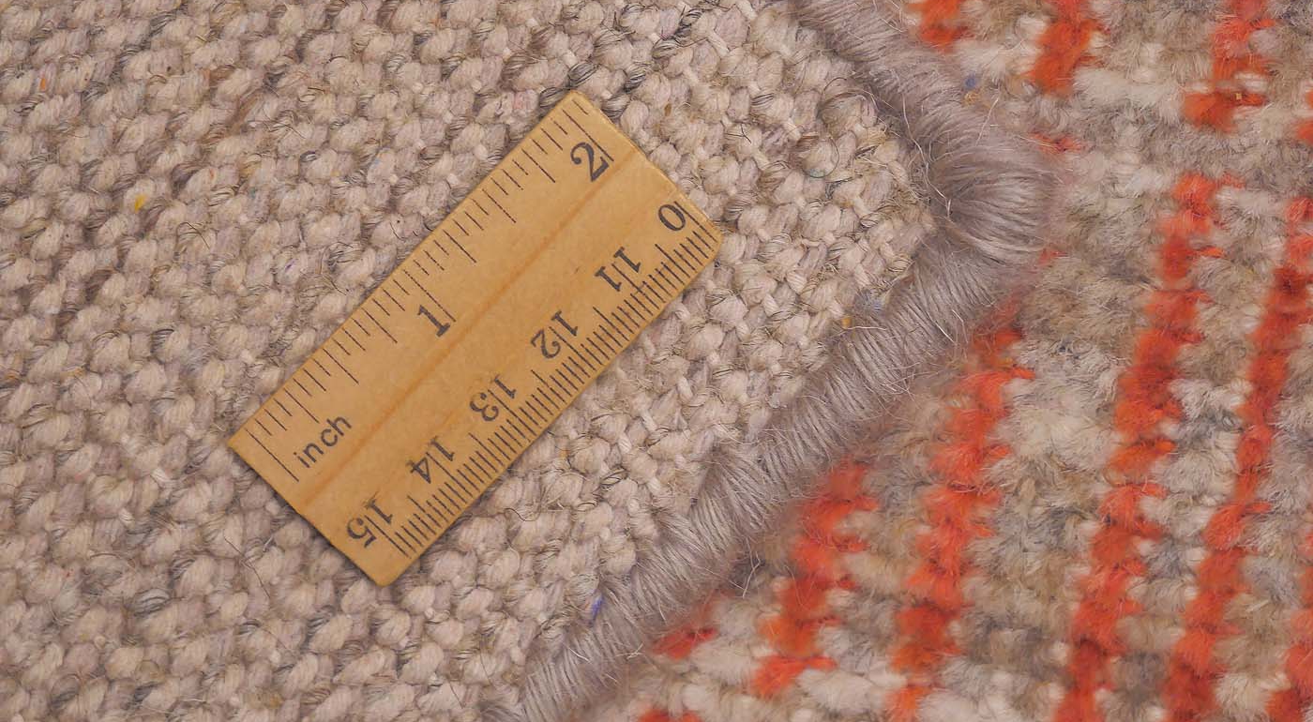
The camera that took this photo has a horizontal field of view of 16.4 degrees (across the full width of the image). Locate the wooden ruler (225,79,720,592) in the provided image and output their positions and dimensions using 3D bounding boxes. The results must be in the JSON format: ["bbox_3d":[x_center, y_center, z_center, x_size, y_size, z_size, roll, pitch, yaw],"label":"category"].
[{"bbox_3d":[-0.020,-0.002,0.515,0.025,0.003,0.056,44,92,-4],"label":"wooden ruler"}]

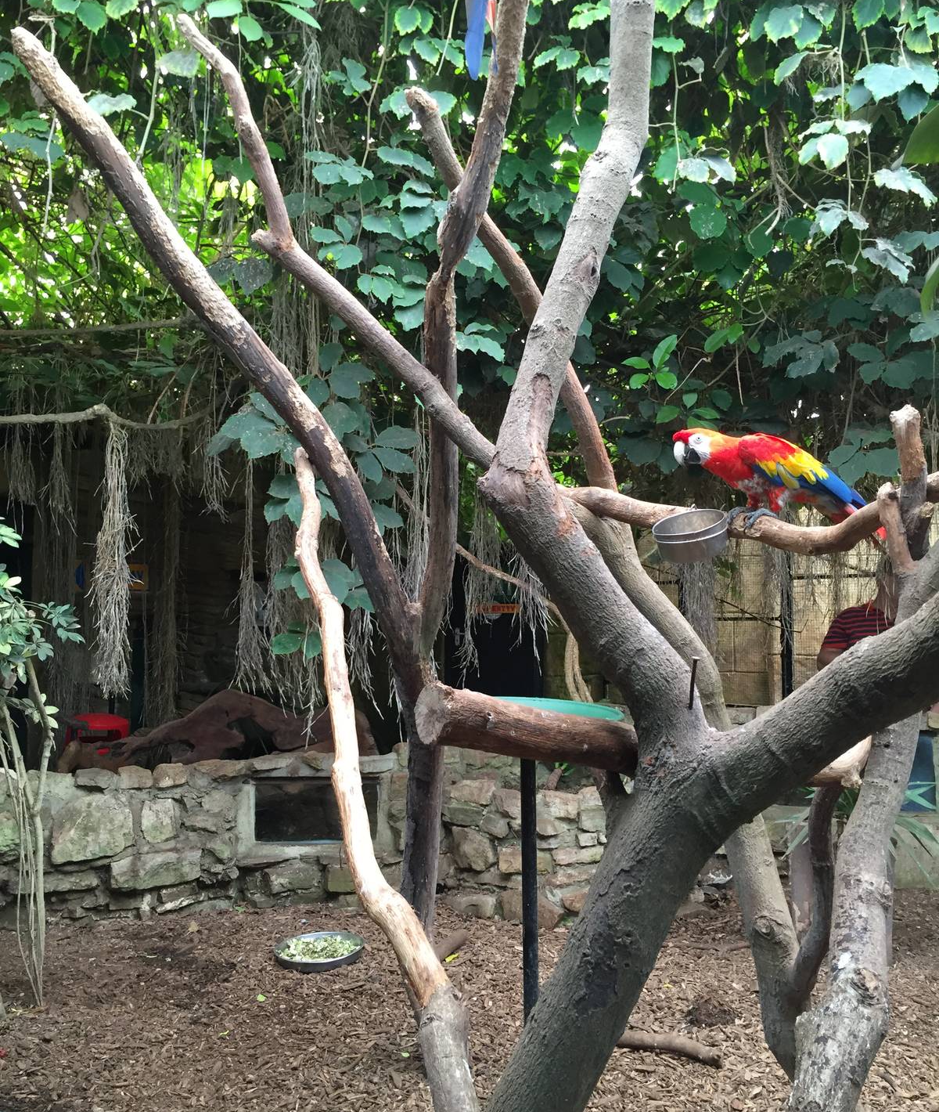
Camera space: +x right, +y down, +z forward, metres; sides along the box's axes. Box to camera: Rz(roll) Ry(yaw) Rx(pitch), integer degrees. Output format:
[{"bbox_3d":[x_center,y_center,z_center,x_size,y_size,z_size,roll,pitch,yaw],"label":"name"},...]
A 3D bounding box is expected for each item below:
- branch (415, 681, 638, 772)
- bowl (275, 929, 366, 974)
[{"bbox_3d":[0.156,0.439,2.610,0.588,0.146,0.146,15,-6,-28],"label":"branch"},{"bbox_3d":[-0.521,1.377,3.650,0.313,0.047,0.313,-3,-1,0],"label":"bowl"}]

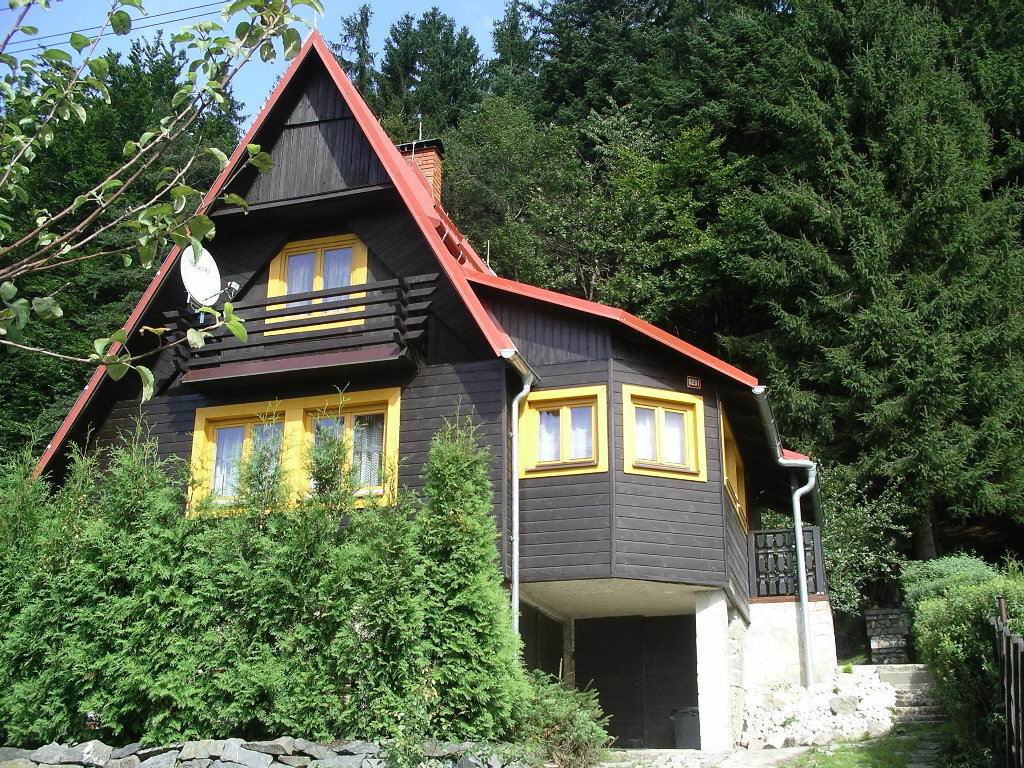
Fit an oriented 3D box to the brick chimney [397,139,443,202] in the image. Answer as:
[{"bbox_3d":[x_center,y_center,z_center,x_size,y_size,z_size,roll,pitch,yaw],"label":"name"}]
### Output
[{"bbox_3d":[-1.536,-3.403,18.174,0.720,1.058,0.480,-5,-19,17],"label":"brick chimney"}]

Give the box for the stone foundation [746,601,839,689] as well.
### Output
[{"bbox_3d":[4.502,4.217,17.582,1.300,1.349,1.300,-5,-19,17],"label":"stone foundation"}]

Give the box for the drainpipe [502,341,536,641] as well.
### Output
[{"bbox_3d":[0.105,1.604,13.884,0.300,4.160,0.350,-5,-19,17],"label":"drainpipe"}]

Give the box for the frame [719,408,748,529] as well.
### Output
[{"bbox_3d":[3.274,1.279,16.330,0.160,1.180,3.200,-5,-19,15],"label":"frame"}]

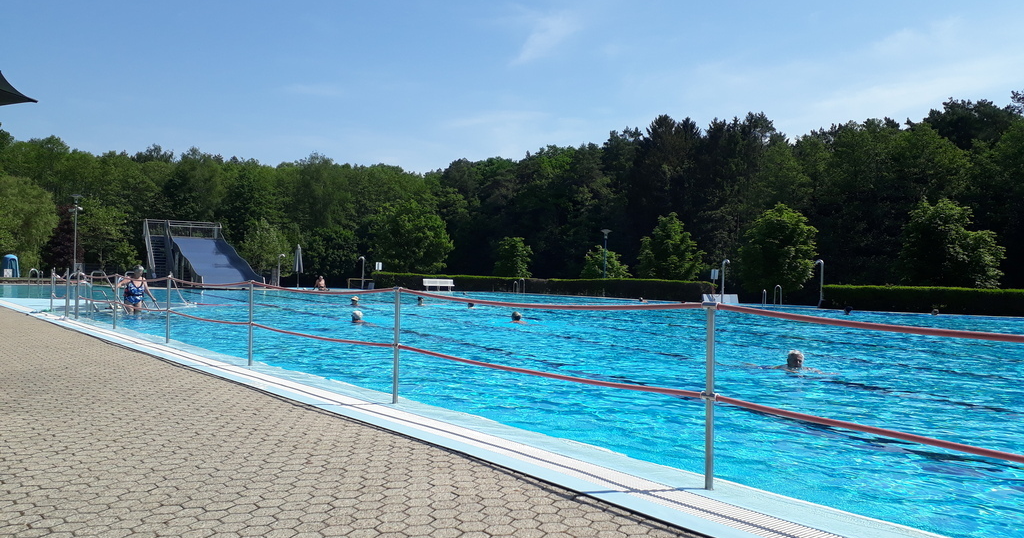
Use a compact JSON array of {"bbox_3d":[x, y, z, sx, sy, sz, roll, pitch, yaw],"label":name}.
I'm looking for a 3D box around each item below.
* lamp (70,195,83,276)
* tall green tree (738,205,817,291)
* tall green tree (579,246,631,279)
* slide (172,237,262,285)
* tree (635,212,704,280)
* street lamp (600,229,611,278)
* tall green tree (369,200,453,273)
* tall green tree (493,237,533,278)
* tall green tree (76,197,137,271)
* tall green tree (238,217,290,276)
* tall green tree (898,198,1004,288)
[{"bbox_3d":[-27.872,-2.112,50.967,0.650,5.164,0.650,2,-1,-29],"label":"lamp"},{"bbox_3d":[15.514,-0.908,46.849,4.621,5.877,4.621,1,-1,18],"label":"tall green tree"},{"bbox_3d":[6.684,0.124,58.082,3.632,3.669,3.632,1,-1,7],"label":"tall green tree"},{"bbox_3d":[-19.114,-0.456,51.668,3.600,3.300,7.200,2,-1,-38],"label":"slide"},{"bbox_3d":[10.442,-0.925,53.275,4.486,5.828,4.486,1,-1,11],"label":"tree"},{"bbox_3d":[6.293,-0.392,54.202,0.650,4.582,0.650,1,-1,7],"label":"street lamp"},{"bbox_3d":[-8.863,-2.145,68.950,6.967,7.722,6.967,1,-1,-7],"label":"tall green tree"},{"bbox_3d":[-0.014,-0.362,66.548,3.201,4.530,3.201,1,-1,0],"label":"tall green tree"},{"bbox_3d":[-30.891,-2.444,60.961,4.399,6.036,4.399,2,-1,-27],"label":"tall green tree"},{"bbox_3d":[-18.034,-1.245,57.968,3.625,4.992,3.625,2,-1,-17],"label":"tall green tree"},{"bbox_3d":[21.536,-0.718,39.226,5.002,5.596,5.002,1,-1,29],"label":"tall green tree"}]

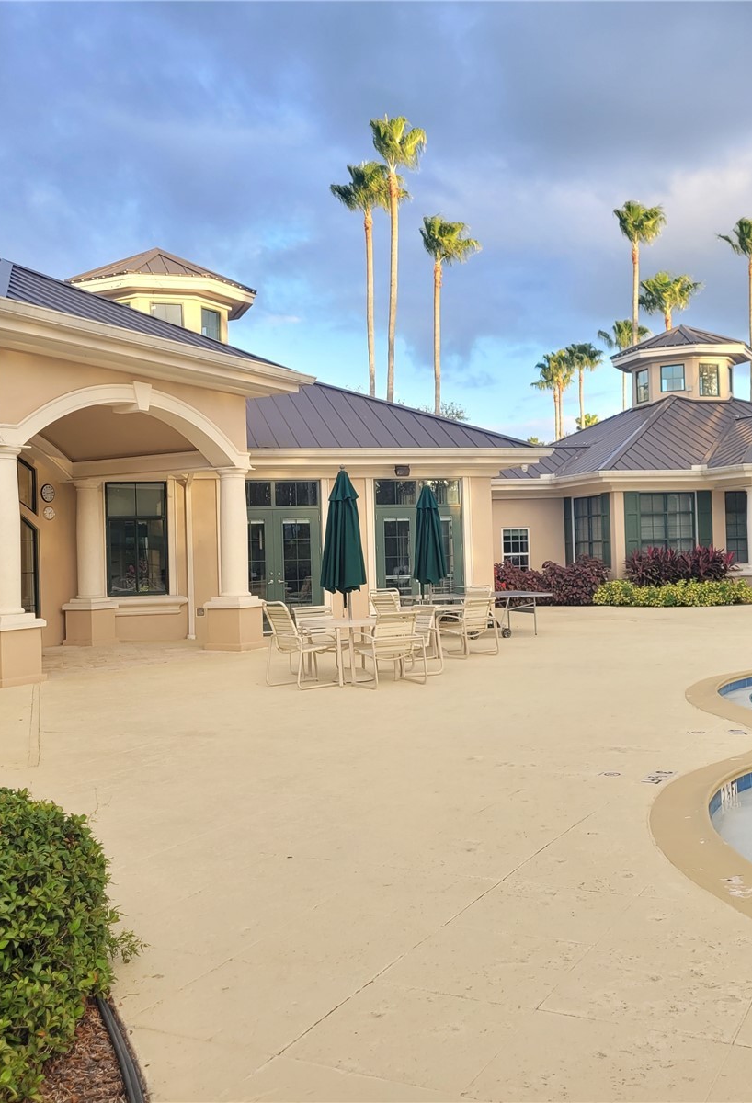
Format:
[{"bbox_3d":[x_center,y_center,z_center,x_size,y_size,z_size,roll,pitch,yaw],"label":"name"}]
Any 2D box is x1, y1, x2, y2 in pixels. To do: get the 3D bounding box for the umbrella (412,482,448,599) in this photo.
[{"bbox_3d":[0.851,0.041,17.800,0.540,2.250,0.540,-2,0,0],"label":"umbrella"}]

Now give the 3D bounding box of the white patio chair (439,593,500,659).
[{"bbox_3d":[1.391,1.113,16.313,0.600,0.880,0.680,-1,0,-38],"label":"white patio chair"}]

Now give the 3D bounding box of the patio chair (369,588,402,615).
[{"bbox_3d":[0.183,1.091,16.700,0.720,0.960,0.620,-1,0,-38],"label":"patio chair"}]

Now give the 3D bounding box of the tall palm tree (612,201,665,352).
[{"bbox_3d":[14.591,-8.812,59.954,2.950,20.390,2.950,-1,0,-17],"label":"tall palm tree"}]

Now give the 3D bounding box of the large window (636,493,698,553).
[{"bbox_3d":[8.154,-0.687,30.930,1.864,1.921,0.150,-1,0,-17],"label":"large window"}]

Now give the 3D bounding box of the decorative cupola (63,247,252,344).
[{"bbox_3d":[-5.500,-6.263,28.022,4.600,2.900,4.600,-1,0,-17],"label":"decorative cupola"}]

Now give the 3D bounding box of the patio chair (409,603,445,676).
[{"bbox_3d":[0.503,1.120,13.950,0.680,0.860,0.600,-1,0,-36],"label":"patio chair"}]

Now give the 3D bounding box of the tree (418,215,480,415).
[{"bbox_3d":[3.664,-7.094,51.961,3.000,17.459,3.000,-1,0,-17],"label":"tree"}]

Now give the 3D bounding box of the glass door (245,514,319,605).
[{"bbox_3d":[-2.005,0.456,22.269,1.790,2.396,0.120,-1,0,-17],"label":"glass door"}]

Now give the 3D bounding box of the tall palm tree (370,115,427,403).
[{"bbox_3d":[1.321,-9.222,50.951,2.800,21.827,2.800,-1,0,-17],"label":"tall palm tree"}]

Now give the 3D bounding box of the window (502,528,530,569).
[{"bbox_3d":[4.316,0.032,33.993,0.961,1.492,0.130,-1,0,-17],"label":"window"}]

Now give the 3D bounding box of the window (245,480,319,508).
[{"bbox_3d":[-1.966,-1.139,21.901,1.750,0.563,0.120,-1,0,-17],"label":"window"}]

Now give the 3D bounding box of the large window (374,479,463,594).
[{"bbox_3d":[0.915,-0.035,23.167,1.963,2.991,0.140,-1,0,-17],"label":"large window"}]

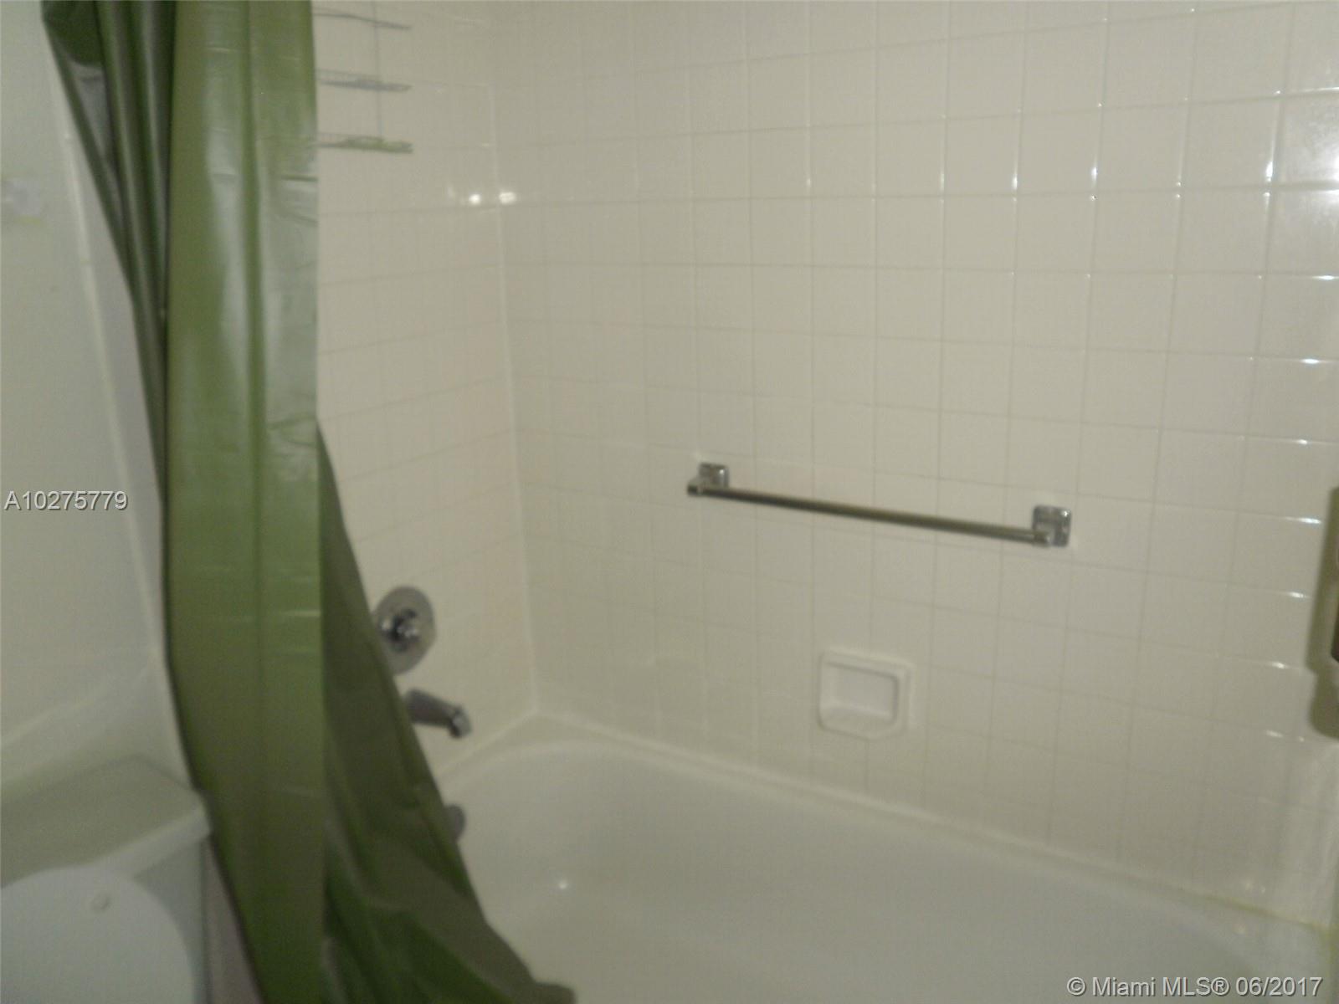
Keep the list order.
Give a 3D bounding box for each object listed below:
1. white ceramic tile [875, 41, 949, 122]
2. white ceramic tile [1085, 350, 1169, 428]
[{"bbox_3d":[0.355,-0.617,1.477,0.108,0.108,0.008,8,20,31],"label":"white ceramic tile"},{"bbox_3d":[0.660,-0.166,1.458,0.108,0.108,0.009,8,21,31],"label":"white ceramic tile"}]

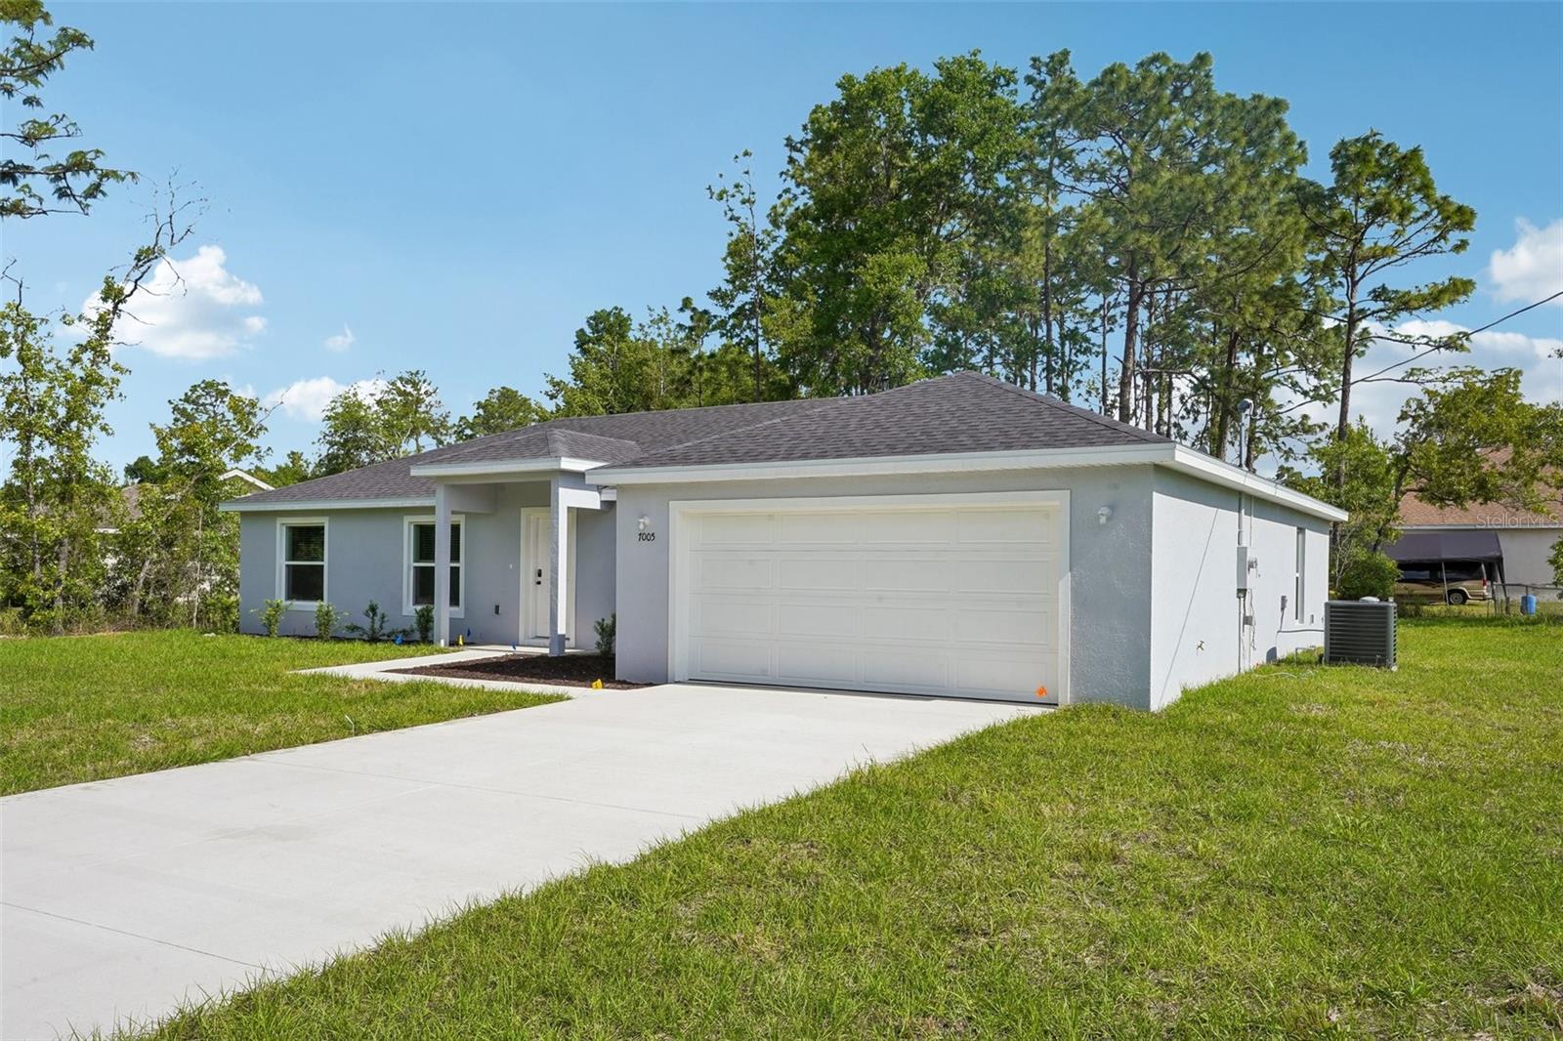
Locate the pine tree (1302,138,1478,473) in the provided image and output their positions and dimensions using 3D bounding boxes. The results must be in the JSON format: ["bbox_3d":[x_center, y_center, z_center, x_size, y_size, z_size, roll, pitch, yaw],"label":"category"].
[{"bbox_3d":[22.949,-5.636,46.000,6.700,18.200,6.700,-1,-3,32],"label":"pine tree"}]

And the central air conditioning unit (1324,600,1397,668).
[{"bbox_3d":[8.369,1.625,17.628,0.860,0.920,0.860,-1,-3,32],"label":"central air conditioning unit"}]

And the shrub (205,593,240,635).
[{"bbox_3d":[-11.847,1.982,25.800,0.900,0.880,0.900,-1,-3,32],"label":"shrub"}]

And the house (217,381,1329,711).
[{"bbox_3d":[-1.227,0.024,22.106,19.600,4.700,12.400,-1,-3,32],"label":"house"}]

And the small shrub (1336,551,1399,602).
[{"bbox_3d":[20.278,2.109,42.000,2.300,2.100,2.300,-1,-3,32],"label":"small shrub"}]

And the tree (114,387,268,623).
[{"bbox_3d":[-13.721,-0.341,28.300,3.500,5.800,3.500,-1,-3,32],"label":"tree"}]

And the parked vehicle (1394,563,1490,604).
[{"bbox_3d":[28.337,2.721,53.446,4.900,1.850,1.900,-1,-3,32],"label":"parked vehicle"}]

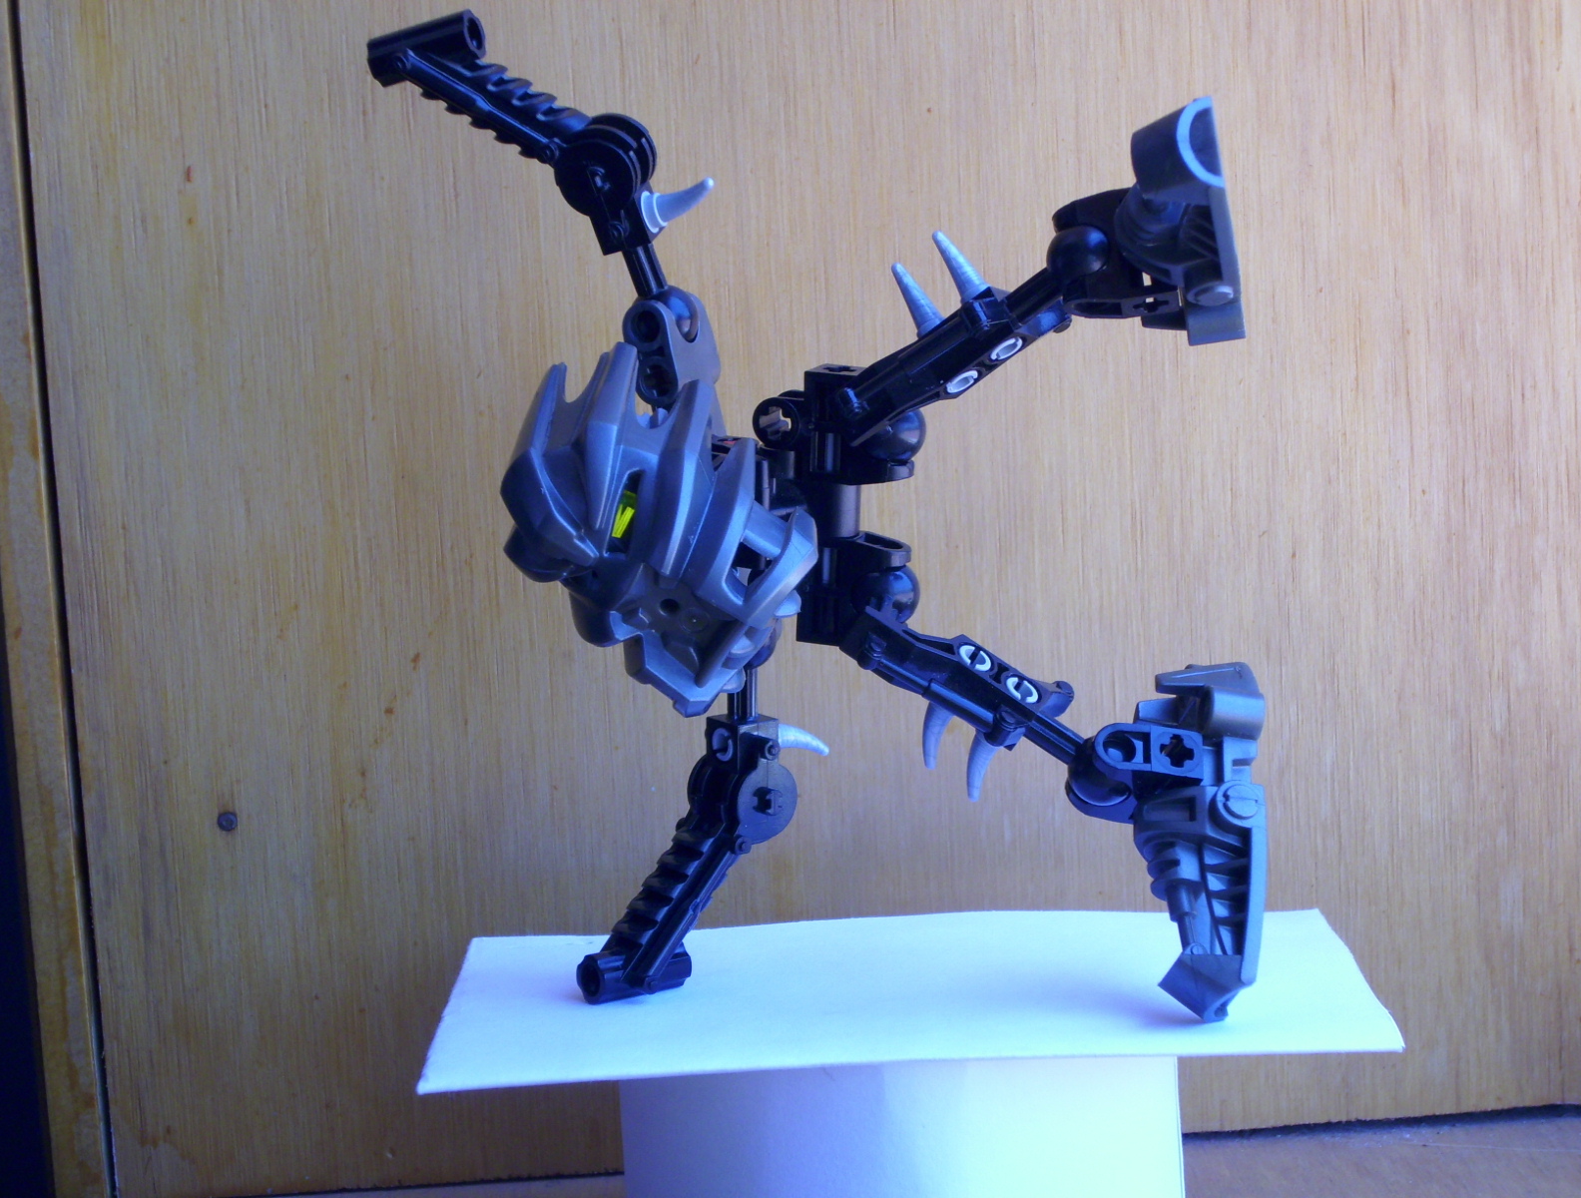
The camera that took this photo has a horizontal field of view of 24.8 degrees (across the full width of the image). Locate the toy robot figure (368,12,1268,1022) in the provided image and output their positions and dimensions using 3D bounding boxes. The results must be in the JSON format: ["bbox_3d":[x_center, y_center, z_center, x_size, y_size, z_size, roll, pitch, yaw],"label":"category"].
[{"bbox_3d":[0.004,-0.013,0.522,0.130,0.150,0.085,-3,7,0],"label":"toy robot figure"}]

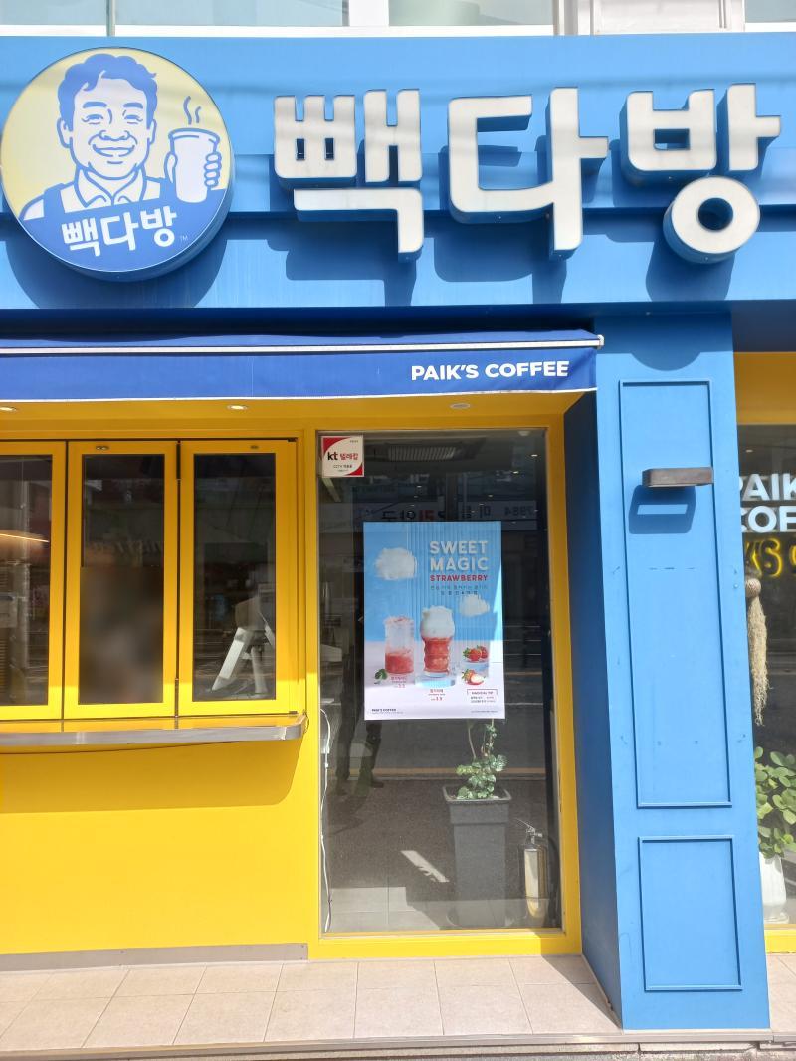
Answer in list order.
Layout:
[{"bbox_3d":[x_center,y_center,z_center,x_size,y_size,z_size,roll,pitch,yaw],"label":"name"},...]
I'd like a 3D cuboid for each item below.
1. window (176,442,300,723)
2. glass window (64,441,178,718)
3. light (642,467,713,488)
[{"bbox_3d":[-0.669,0.190,3.237,0.497,1.155,0.060,-1,-4,-1],"label":"window"},{"bbox_3d":[-1.159,0.198,3.226,0.470,1.158,0.060,-1,-4,-1],"label":"glass window"},{"bbox_3d":[0.968,-0.180,2.672,0.212,0.058,0.125,-1,-4,-1],"label":"light"}]

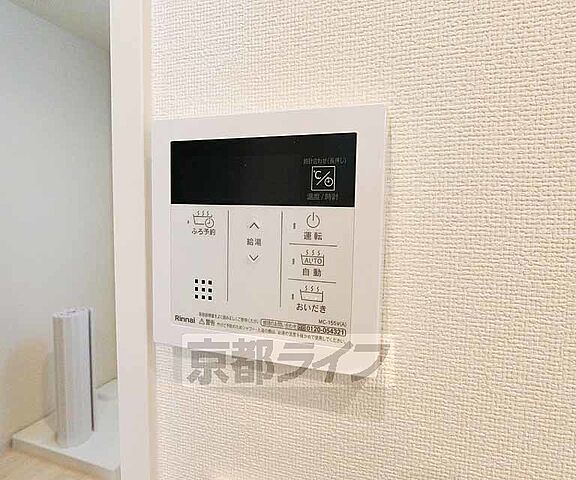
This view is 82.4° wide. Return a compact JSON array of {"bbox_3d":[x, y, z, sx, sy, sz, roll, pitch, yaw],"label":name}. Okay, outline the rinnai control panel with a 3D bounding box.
[{"bbox_3d":[-0.013,-0.001,0.174,0.121,0.122,0.020,2,4,15],"label":"rinnai control panel"}]

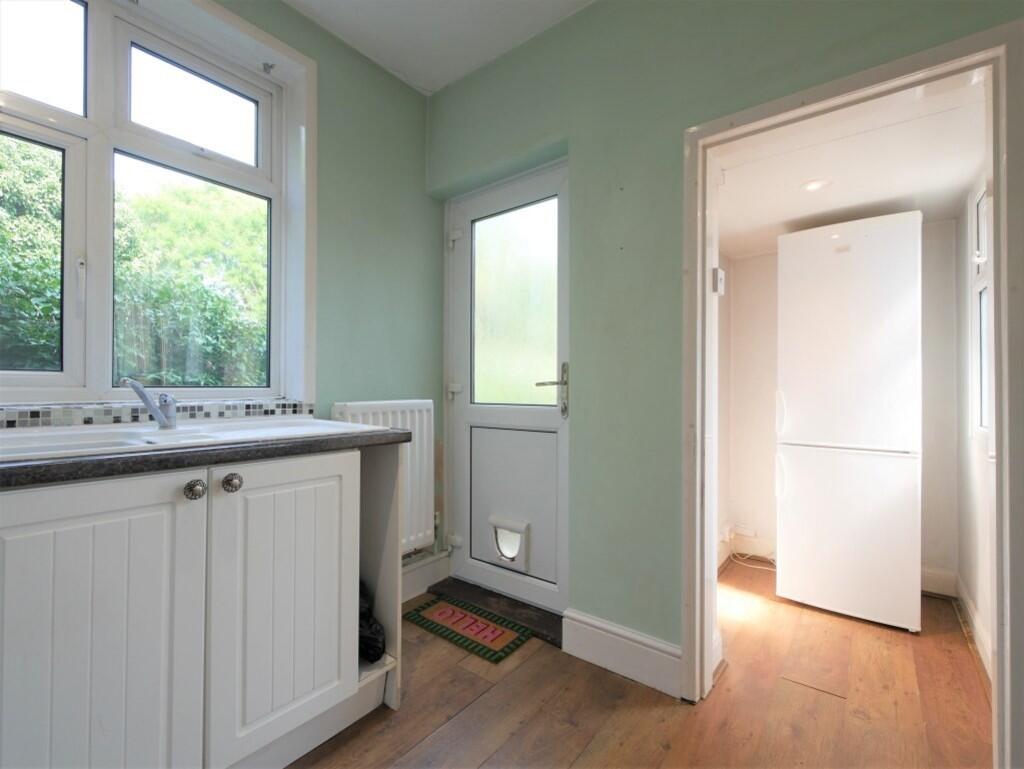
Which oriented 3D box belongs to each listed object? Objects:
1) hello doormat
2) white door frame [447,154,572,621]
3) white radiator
[{"bbox_3d":[-0.202,1.047,2.063,0.554,0.016,0.241,0,-1,37],"label":"hello doormat"},{"bbox_3d":[-0.008,0.008,2.257,0.870,1.990,0.075,0,-1,38],"label":"white door frame"},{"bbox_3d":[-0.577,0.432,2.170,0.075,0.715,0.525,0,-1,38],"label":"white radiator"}]

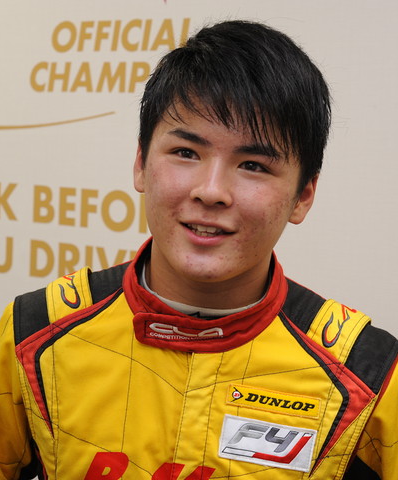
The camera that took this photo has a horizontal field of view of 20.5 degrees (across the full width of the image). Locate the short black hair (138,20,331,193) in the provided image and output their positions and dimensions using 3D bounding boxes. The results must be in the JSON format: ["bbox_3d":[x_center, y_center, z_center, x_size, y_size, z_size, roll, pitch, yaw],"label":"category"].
[{"bbox_3d":[0.036,-0.130,1.120,0.189,0.188,0.212,10,2,8],"label":"short black hair"}]

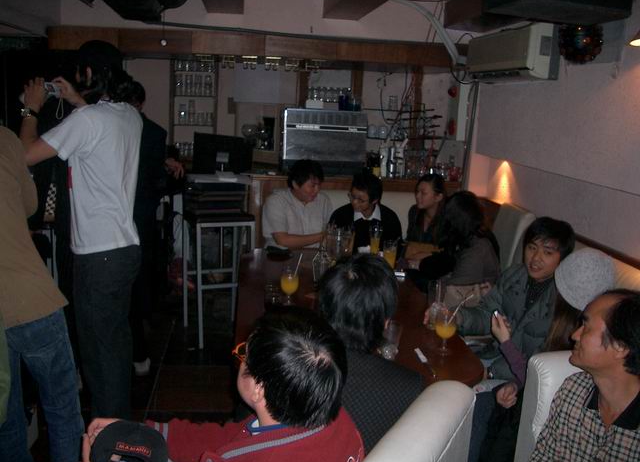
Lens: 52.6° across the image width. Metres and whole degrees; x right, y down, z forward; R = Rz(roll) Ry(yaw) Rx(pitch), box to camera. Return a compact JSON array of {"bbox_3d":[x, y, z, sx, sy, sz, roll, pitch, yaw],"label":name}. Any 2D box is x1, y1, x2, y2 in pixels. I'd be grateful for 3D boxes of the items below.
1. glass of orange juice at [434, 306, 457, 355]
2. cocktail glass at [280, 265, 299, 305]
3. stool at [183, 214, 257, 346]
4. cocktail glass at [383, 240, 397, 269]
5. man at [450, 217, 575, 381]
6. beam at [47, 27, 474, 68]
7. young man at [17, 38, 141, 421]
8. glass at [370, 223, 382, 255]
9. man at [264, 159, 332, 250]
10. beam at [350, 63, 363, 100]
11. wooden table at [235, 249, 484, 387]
[{"bbox_3d":[0.435,0.340,2.222,0.077,0.165,0.077,1,12,-6],"label":"glass of orange juice"},{"bbox_3d":[-0.124,0.223,2.680,0.076,0.162,0.076,1,12,-6],"label":"cocktail glass"},{"bbox_3d":[-0.642,0.281,4.128,0.355,0.810,0.390,-4,13,-25],"label":"stool"},{"bbox_3d":[0.362,0.125,3.231,0.075,0.160,0.075,1,12,-6],"label":"cocktail glass"},{"bbox_3d":[0.683,0.523,2.389,0.780,1.154,0.580,-7,15,-36],"label":"man"},{"bbox_3d":[-0.384,-1.226,4.282,2.687,0.138,0.130,1,12,-6],"label":"beam"},{"bbox_3d":[-0.961,0.108,2.691,0.550,1.722,0.520,10,14,33],"label":"young man"},{"bbox_3d":[0.313,0.059,3.534,0.068,0.160,0.068,1,12,-6],"label":"glass"},{"bbox_3d":[-0.132,0.192,3.700,0.520,1.199,0.680,1,12,-7],"label":"man"},{"bbox_3d":[0.300,-1.153,5.452,0.095,0.500,0.080,1,12,-6],"label":"beam"},{"bbox_3d":[0.045,0.629,2.873,0.829,0.700,1.756,1,12,-6],"label":"wooden table"}]

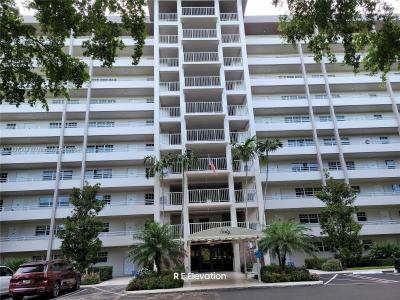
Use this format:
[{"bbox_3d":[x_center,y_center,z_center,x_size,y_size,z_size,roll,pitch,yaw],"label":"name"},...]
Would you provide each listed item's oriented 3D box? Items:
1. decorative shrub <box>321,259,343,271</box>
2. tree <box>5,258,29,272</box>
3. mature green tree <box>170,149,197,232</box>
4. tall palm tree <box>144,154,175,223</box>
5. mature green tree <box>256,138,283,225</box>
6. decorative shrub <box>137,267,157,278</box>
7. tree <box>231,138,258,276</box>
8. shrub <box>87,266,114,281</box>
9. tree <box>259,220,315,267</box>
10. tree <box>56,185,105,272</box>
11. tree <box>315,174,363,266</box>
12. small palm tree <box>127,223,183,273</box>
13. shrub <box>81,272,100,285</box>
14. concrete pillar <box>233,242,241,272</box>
[{"bbox_3d":[10.265,8.870,23.478,1.700,0.900,1.500,-2,-17,-3],"label":"decorative shrub"},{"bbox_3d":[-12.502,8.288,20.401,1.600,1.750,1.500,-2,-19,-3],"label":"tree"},{"bbox_3d":[-1.045,4.083,20.253,2.100,8.550,2.100,-2,-19,-3],"label":"mature green tree"},{"bbox_3d":[-2.666,4.249,20.123,2.100,8.300,2.100,-2,-19,-3],"label":"tall palm tree"},{"bbox_3d":[5.753,4.117,23.357,2.400,10.300,2.300,-2,-17,-3],"label":"mature green tree"},{"bbox_3d":[-2.953,6.896,16.545,1.150,0.900,1.100,-2,-19,-3],"label":"decorative shrub"},{"bbox_3d":[3.175,3.510,20.641,2.100,9.500,2.100,-2,-19,-3],"label":"tree"},{"bbox_3d":[-8.083,9.975,24.455,2.000,1.050,1.700,-2,-17,-3],"label":"shrub"},{"bbox_3d":[5.060,5.741,17.623,3.100,3.150,3.000,-2,-19,-3],"label":"tree"},{"bbox_3d":[-9.550,6.527,24.194,3.900,7.600,3.700,-2,-17,-3],"label":"tree"},{"bbox_3d":[11.847,5.936,25.736,3.900,7.700,3.700,-2,-17,-3],"label":"tree"},{"bbox_3d":[-2.787,6.636,19.552,3.600,4.000,3.500,-2,-17,-3],"label":"small palm tree"},{"bbox_3d":[-8.063,9.350,22.135,1.550,0.850,1.300,-2,-17,-3],"label":"shrub"},{"bbox_3d":[2.800,8.187,23.029,0.550,2.250,0.550,-2,-19,-3],"label":"concrete pillar"}]

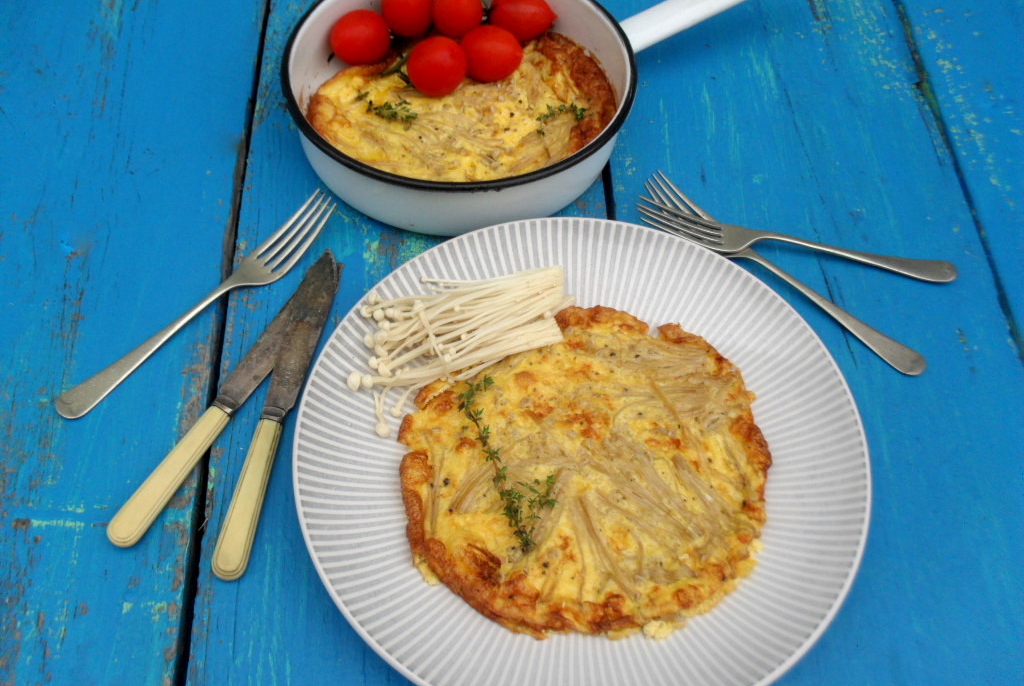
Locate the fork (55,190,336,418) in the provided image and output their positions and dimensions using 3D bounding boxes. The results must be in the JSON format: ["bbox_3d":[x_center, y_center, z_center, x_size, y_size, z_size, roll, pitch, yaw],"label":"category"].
[{"bbox_3d":[-0.167,-0.022,0.563,0.025,0.019,0.184,38,64,20],"label":"fork"}]

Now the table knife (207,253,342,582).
[{"bbox_3d":[-0.119,0.028,0.536,0.022,0.013,0.198,8,58,3],"label":"table knife"}]

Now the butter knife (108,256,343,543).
[{"bbox_3d":[-0.142,0.022,0.540,0.021,0.012,0.195,25,60,13],"label":"butter knife"}]

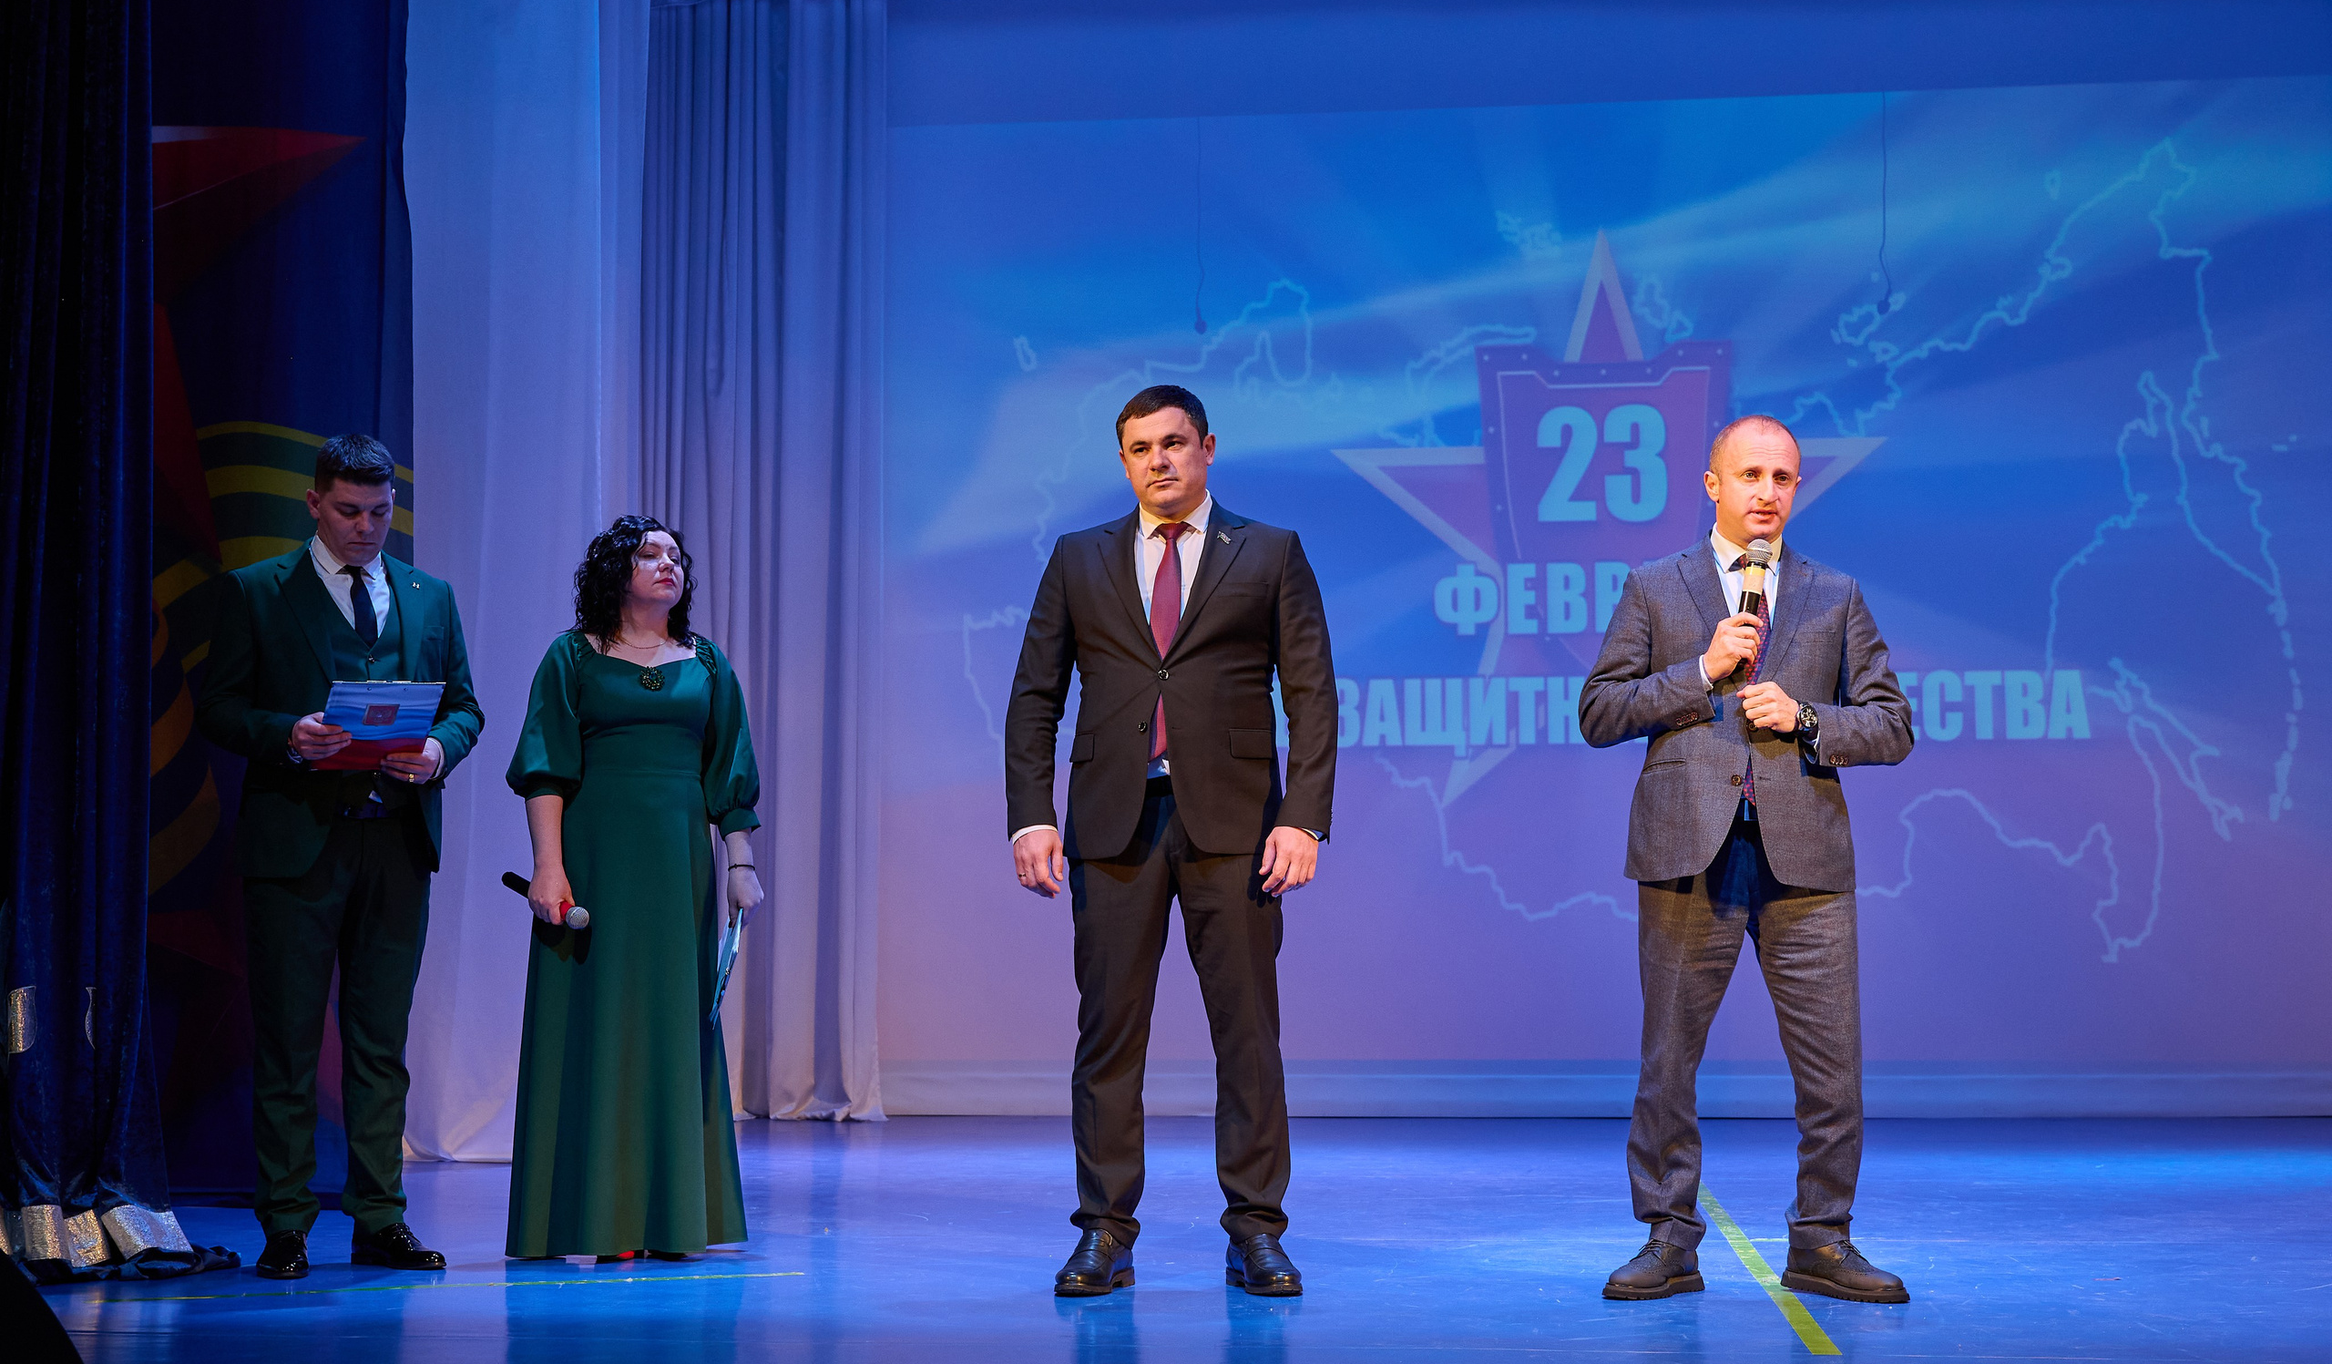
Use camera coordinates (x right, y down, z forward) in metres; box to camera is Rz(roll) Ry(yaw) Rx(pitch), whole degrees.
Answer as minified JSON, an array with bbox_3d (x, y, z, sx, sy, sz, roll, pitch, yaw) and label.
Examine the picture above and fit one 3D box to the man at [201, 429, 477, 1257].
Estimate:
[{"bbox_3d":[-1.757,0.362,5.230,0.560,1.770,0.460,2,-3,-35],"label":"man"}]

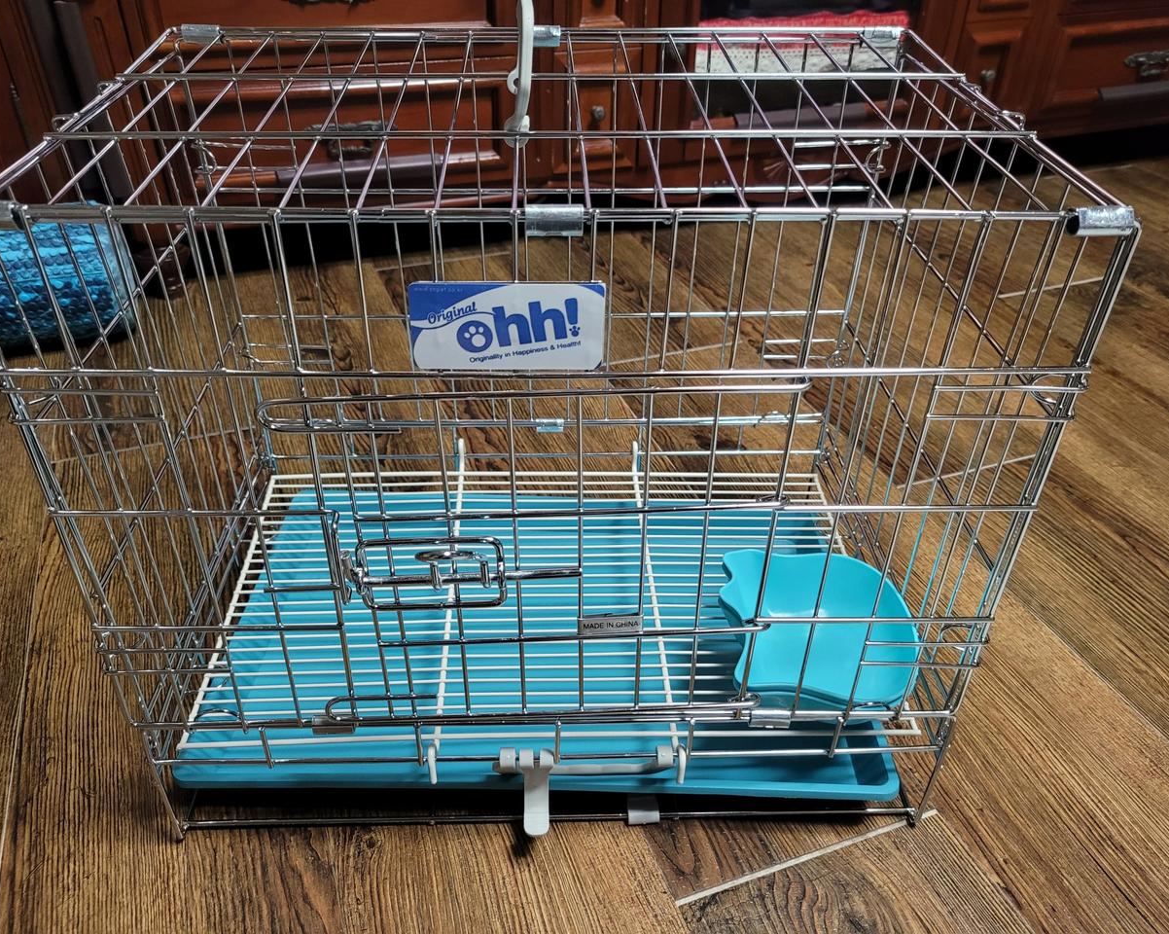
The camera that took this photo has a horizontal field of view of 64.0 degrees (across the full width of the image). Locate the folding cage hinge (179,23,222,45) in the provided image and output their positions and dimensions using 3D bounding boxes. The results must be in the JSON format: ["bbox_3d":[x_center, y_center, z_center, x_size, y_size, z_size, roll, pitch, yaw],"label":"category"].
[{"bbox_3d":[-0.242,-0.273,0.591,0.023,0.011,0.009,-1,37,-2],"label":"folding cage hinge"}]

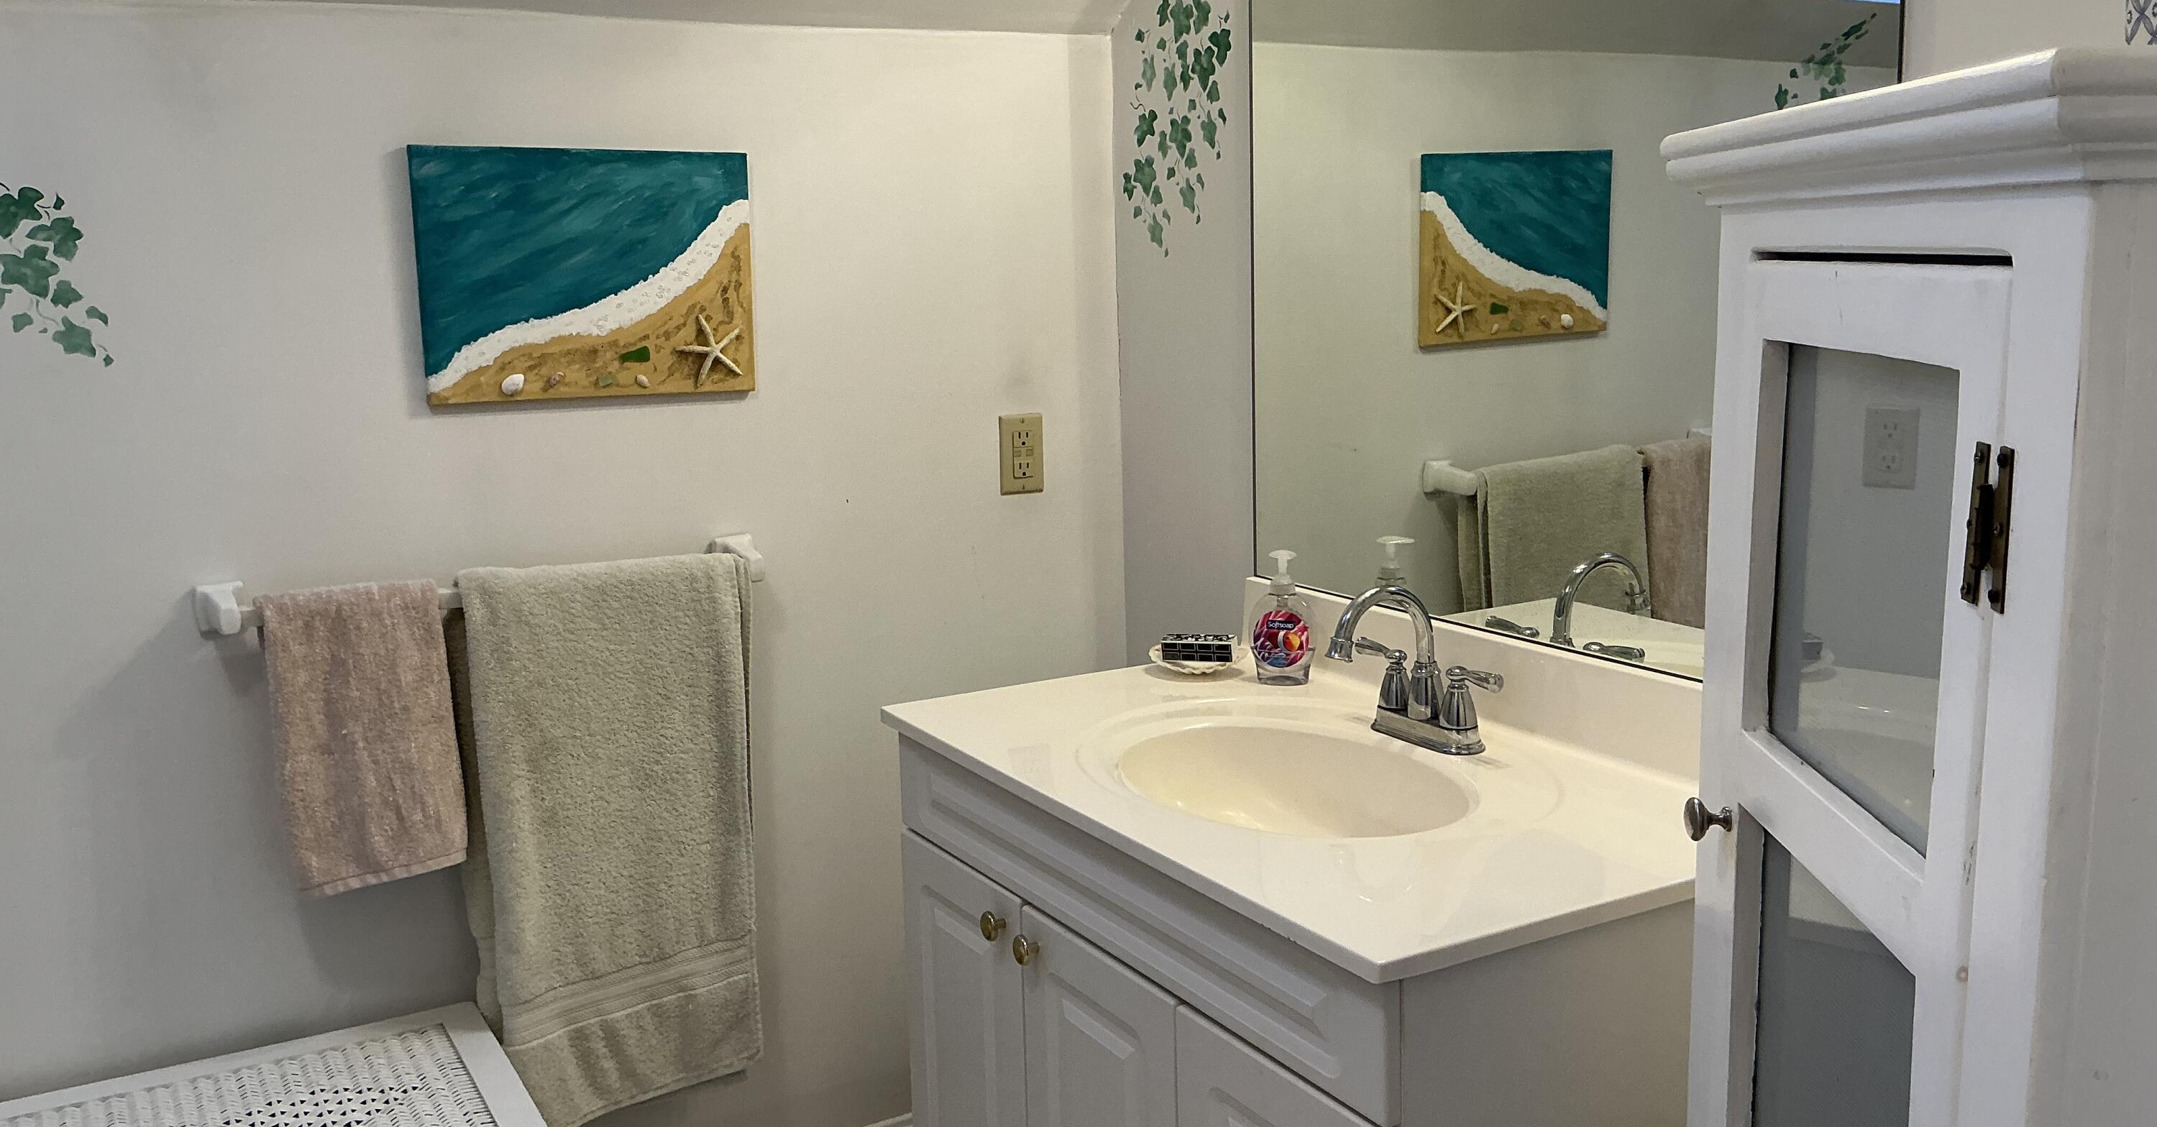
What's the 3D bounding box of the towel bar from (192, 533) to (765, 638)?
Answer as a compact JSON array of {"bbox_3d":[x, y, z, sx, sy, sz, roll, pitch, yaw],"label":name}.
[{"bbox_3d":[-0.701,0.027,2.132,0.664,0.062,0.096,-7,11,-29],"label":"towel bar"}]

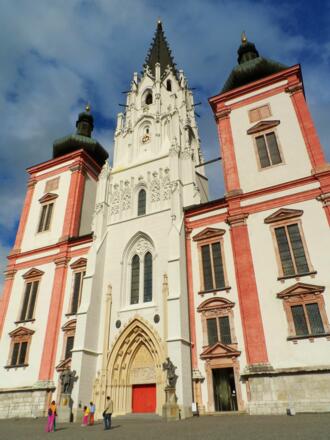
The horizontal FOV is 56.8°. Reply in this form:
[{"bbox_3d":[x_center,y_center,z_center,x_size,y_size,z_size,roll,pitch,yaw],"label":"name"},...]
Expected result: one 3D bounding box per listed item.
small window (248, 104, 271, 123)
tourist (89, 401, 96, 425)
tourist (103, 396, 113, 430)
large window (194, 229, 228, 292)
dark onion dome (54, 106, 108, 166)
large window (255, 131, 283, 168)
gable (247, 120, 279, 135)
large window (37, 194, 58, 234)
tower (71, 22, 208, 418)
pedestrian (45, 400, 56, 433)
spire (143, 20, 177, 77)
[{"bbox_3d":[11.637,-13.133,37.475,2.500,2.050,0.300,-14,-30,22],"label":"small window"},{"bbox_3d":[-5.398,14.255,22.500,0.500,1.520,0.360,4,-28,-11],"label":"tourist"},{"bbox_3d":[-3.457,11.920,18.839,0.550,1.740,0.380,11,-32,-21],"label":"tourist"},{"bbox_3d":[4.896,3.981,32.400,3.850,7.200,0.500,-14,-30,22],"label":"large window"},{"bbox_3d":[-19.420,-19.336,72.312,12.600,22.800,12.600,-14,-32,20],"label":"dark onion dome"},{"bbox_3d":[14.048,-9.481,41.523,2.800,5.600,0.350,-14,-32,20],"label":"large window"},{"bbox_3d":[11.631,-11.467,36.450,3.850,1.200,0.550,-14,-30,22],"label":"gable"},{"bbox_3d":[-18.819,-1.267,48.087,4.100,7.200,0.500,-14,-30,22],"label":"large window"},{"bbox_3d":[-1.583,-12.368,50.244,12.600,74.500,14.200,-14,-30,22],"label":"tower"},{"bbox_3d":[-7.096,12.456,19.349,0.550,1.630,0.400,3,-30,-7],"label":"pedestrian"},{"bbox_3d":[-1.061,-36.262,64.388,7.300,19.500,7.300,-14,-30,22],"label":"spire"}]

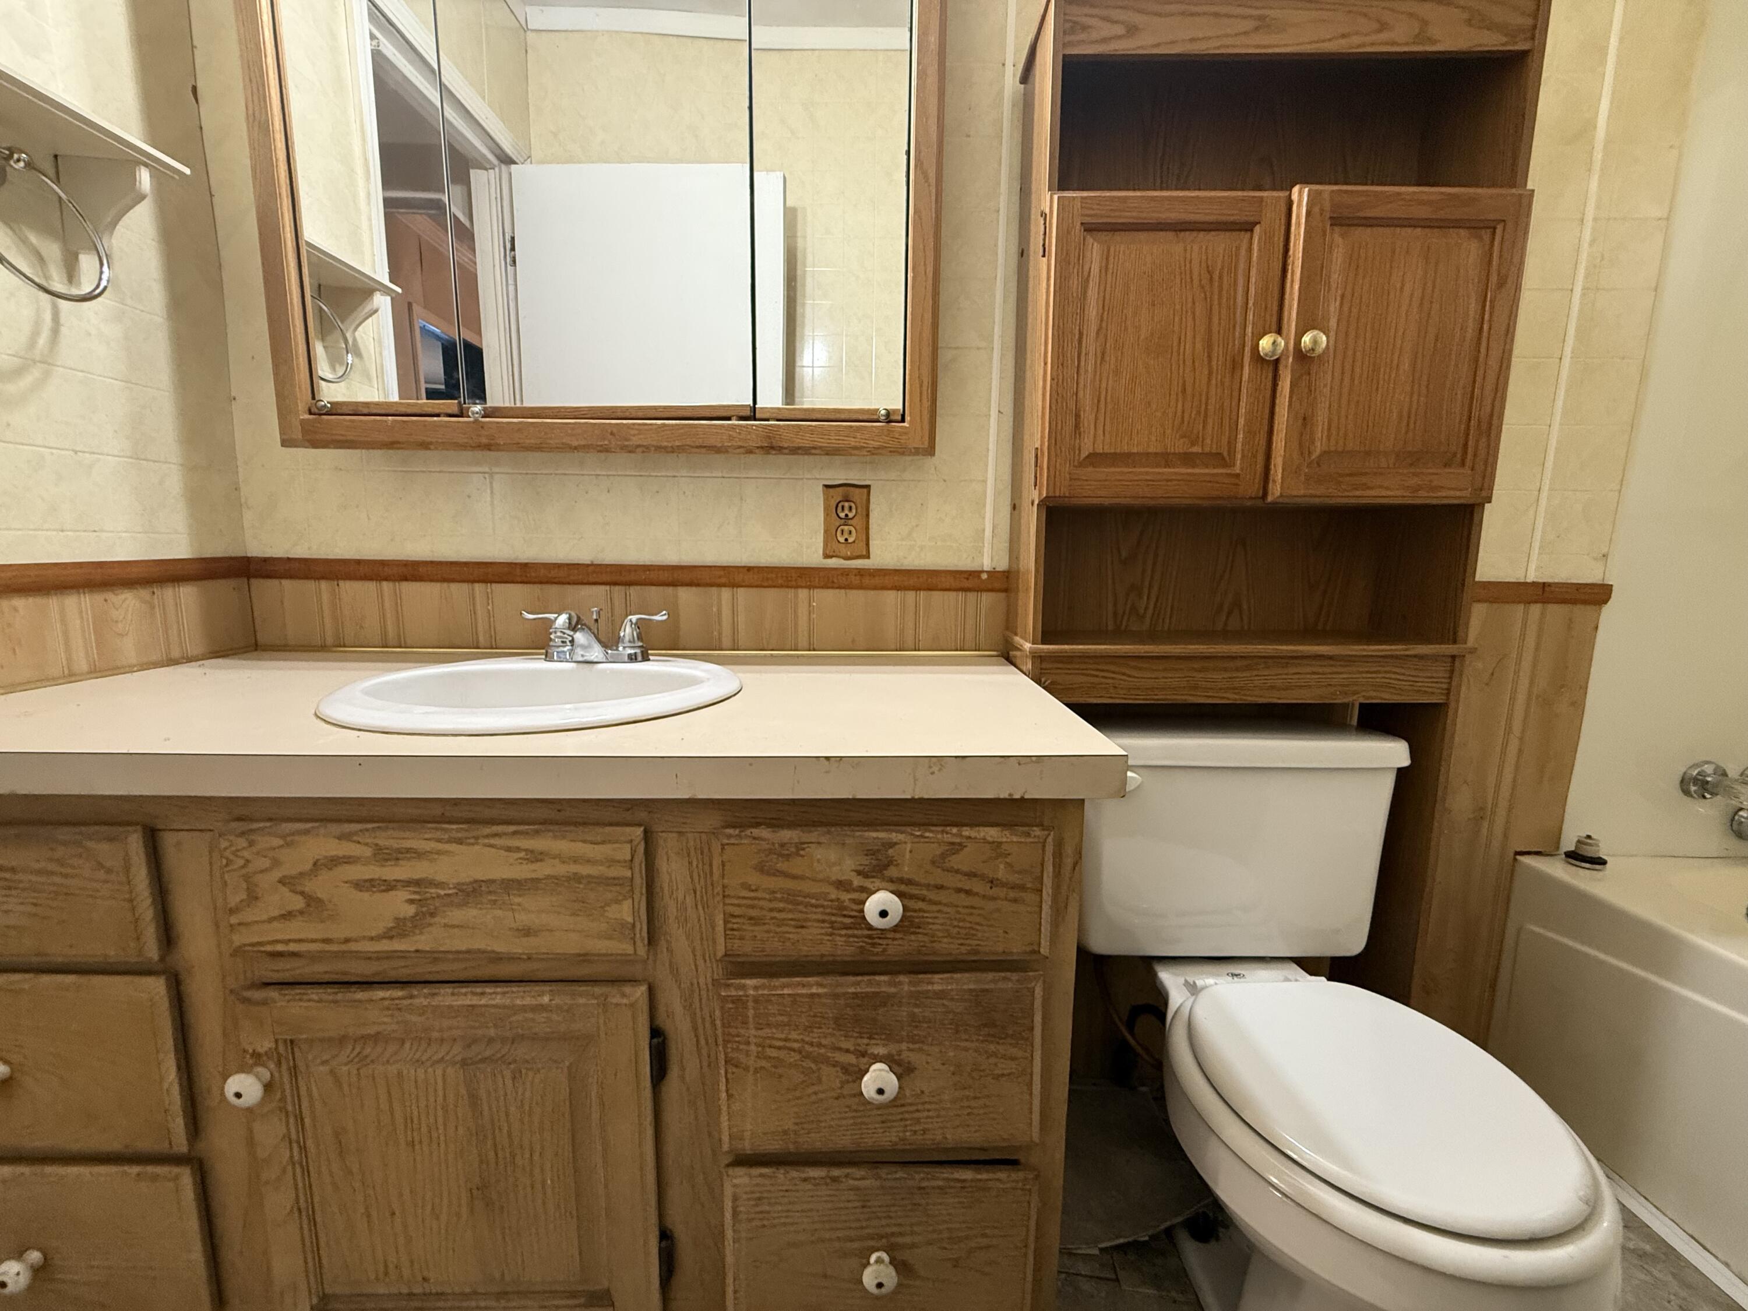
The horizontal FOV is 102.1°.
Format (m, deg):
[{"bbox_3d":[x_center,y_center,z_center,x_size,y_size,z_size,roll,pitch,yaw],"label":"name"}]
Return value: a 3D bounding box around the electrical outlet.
[{"bbox_3d":[-0.043,-0.216,1.148,0.076,0.121,0.012,1,9,0],"label":"electrical outlet"}]

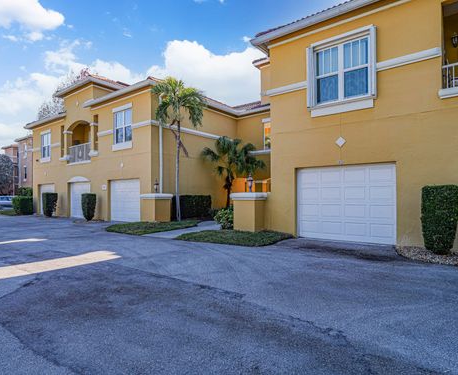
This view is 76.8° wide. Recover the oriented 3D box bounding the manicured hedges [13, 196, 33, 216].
[{"bbox_3d":[-14.994,1.325,21.293,1.500,1.320,1.150,-1,-2,36],"label":"manicured hedges"}]

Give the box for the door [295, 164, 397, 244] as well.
[{"bbox_3d":[3.299,0.482,8.398,2.730,2.140,0.080,-1,-2,36],"label":"door"}]

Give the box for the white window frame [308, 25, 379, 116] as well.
[{"bbox_3d":[3.185,-3.242,8.268,1.880,2.180,0.200,-1,-2,36],"label":"white window frame"}]

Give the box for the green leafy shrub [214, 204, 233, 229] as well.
[{"bbox_3d":[-0.062,1.150,11.672,0.900,0.970,0.880,-1,-2,36],"label":"green leafy shrub"}]

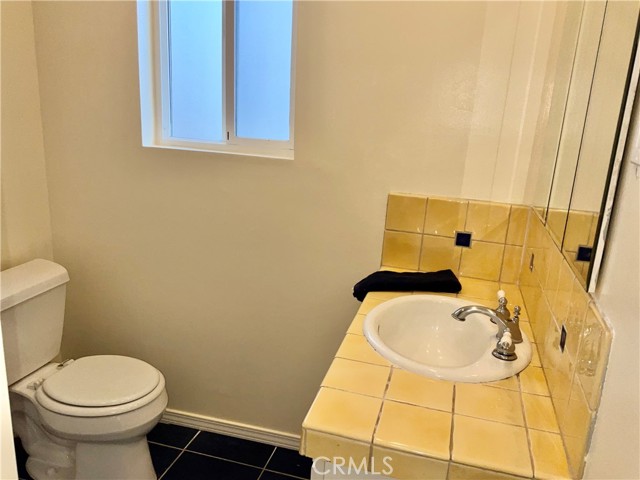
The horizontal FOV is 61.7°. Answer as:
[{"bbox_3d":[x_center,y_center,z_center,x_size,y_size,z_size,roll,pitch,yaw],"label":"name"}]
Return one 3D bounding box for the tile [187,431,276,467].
[{"bbox_3d":[-0.379,0.894,2.278,0.357,0.010,0.140,7,16,13],"label":"tile"}]

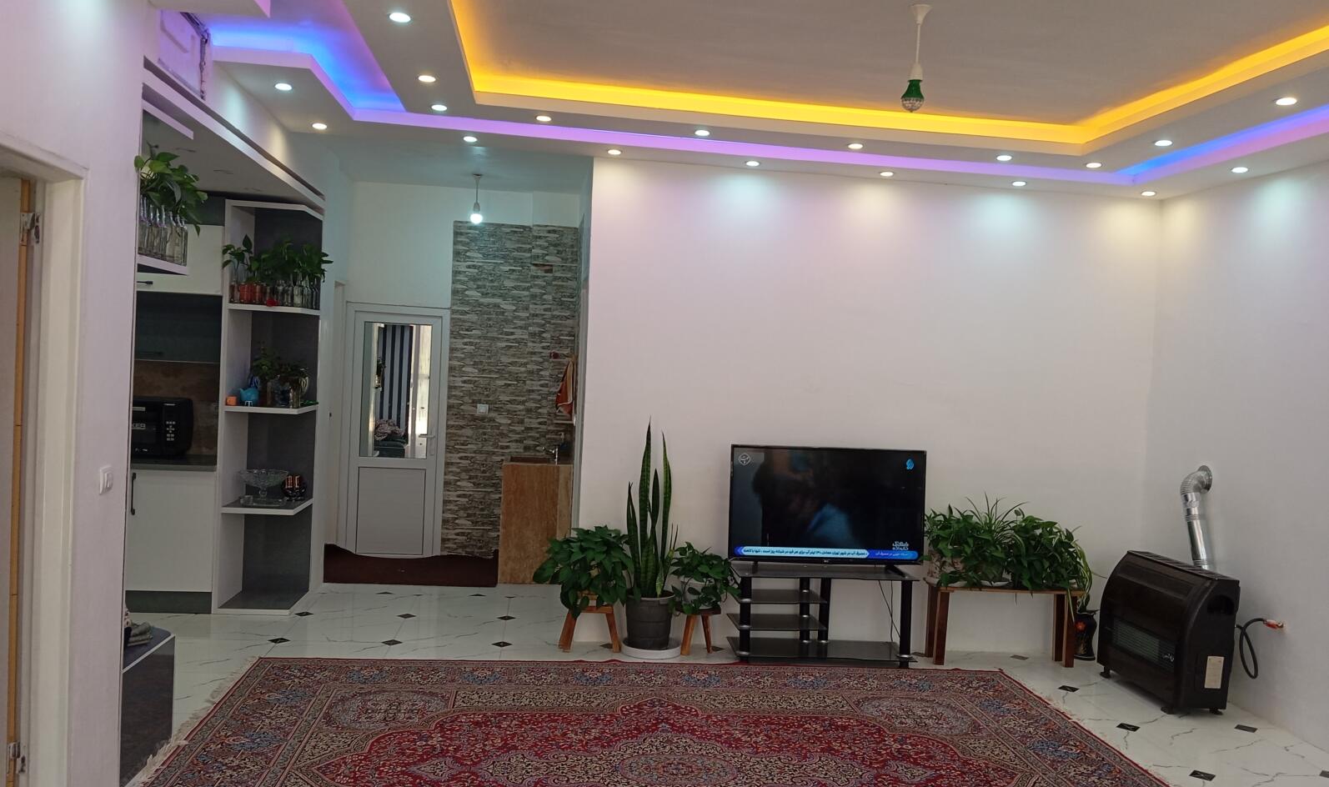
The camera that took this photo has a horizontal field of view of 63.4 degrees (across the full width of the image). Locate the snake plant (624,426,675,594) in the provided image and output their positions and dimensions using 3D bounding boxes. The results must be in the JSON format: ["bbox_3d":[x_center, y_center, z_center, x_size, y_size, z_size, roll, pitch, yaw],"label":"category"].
[{"bbox_3d":[-0.076,0.685,6.014,0.270,1.070,0.270,3,2,-7],"label":"snake plant"}]

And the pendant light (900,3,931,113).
[{"bbox_3d":[0.910,-1.211,3.894,0.087,0.387,0.087,3,2,-7],"label":"pendant light"}]

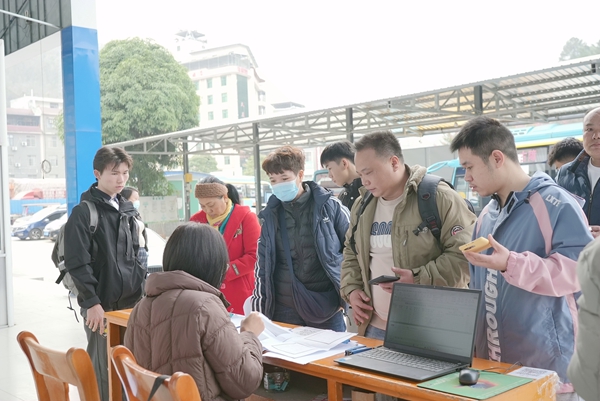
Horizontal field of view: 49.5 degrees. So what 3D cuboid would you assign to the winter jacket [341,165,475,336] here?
[{"bbox_3d":[0.429,0.217,2.620,0.540,0.730,0.370,-2,0,36],"label":"winter jacket"}]

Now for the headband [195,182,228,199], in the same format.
[{"bbox_3d":[-0.476,-0.054,3.500,0.175,0.085,0.190,-2,19,17],"label":"headband"}]

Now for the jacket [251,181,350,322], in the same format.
[{"bbox_3d":[0.002,0.246,3.080,0.520,0.670,0.340,-2,0,16],"label":"jacket"}]

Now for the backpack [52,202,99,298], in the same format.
[{"bbox_3d":[-1.235,0.293,3.660,0.200,0.480,0.300,-2,0,41],"label":"backpack"}]

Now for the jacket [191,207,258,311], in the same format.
[{"bbox_3d":[-0.402,0.394,3.560,0.480,0.760,0.340,-2,0,22],"label":"jacket"}]

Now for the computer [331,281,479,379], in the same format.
[{"bbox_3d":[0.332,0.402,2.030,0.291,0.229,0.357,-2,0,-39],"label":"computer"}]

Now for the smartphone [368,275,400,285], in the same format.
[{"bbox_3d":[0.303,0.285,2.330,0.075,0.009,0.158,-2,0,19],"label":"smartphone"}]

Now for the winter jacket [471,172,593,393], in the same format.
[{"bbox_3d":[0.759,0.267,2.170,0.380,0.710,0.500,-2,0,-39],"label":"winter jacket"}]

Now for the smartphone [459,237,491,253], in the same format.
[{"bbox_3d":[0.527,0.133,1.960,0.077,0.011,0.158,-25,-1,8],"label":"smartphone"}]

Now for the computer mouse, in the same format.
[{"bbox_3d":[0.473,0.488,1.819,0.061,0.037,0.102,-2,0,21],"label":"computer mouse"}]

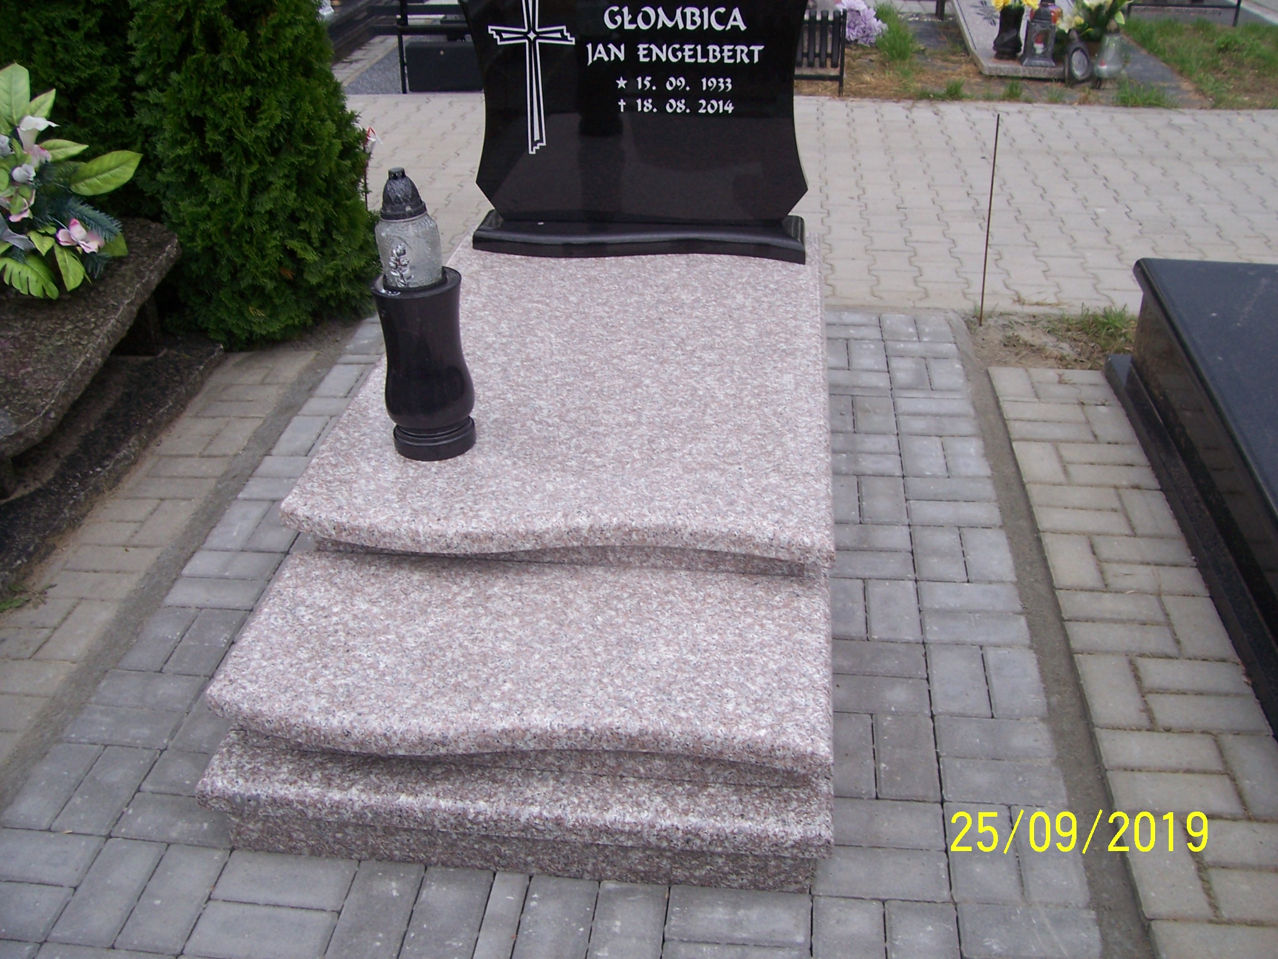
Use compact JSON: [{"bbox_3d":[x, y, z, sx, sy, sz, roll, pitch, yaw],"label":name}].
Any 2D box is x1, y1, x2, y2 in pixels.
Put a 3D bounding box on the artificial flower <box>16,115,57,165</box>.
[{"bbox_3d":[-1.499,-0.841,3.120,0.100,0.115,0.100,-16,33,-21],"label":"artificial flower"}]

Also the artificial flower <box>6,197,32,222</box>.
[{"bbox_3d":[-1.523,-0.664,3.080,0.070,0.065,0.070,-16,33,-21],"label":"artificial flower"}]

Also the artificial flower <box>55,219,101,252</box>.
[{"bbox_3d":[-1.367,-0.594,3.060,0.110,0.085,0.100,-27,39,-35],"label":"artificial flower"}]

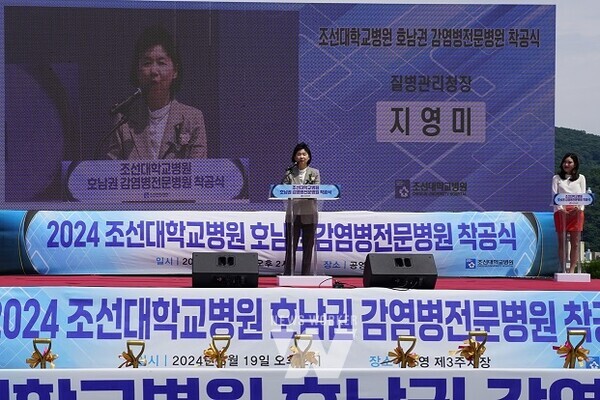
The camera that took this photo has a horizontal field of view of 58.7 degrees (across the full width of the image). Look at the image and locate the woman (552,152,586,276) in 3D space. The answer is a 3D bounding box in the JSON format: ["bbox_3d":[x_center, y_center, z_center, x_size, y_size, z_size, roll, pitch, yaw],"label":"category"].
[{"bbox_3d":[3.510,0.200,6.950,0.450,1.640,0.340,0,-1,21],"label":"woman"}]

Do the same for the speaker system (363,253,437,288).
[{"bbox_3d":[1.120,0.785,5.970,0.740,0.400,0.440,0,-1,0],"label":"speaker system"}]

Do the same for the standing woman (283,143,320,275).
[{"bbox_3d":[0.020,0.140,6.400,0.470,1.640,0.360,0,-1,0],"label":"standing woman"}]

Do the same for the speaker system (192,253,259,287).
[{"bbox_3d":[-0.820,0.775,5.970,0.730,0.400,0.440,0,-1,-3],"label":"speaker system"}]

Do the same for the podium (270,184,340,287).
[{"bbox_3d":[0.060,0.400,6.020,0.770,1.150,0.450,0,-1,0],"label":"podium"}]

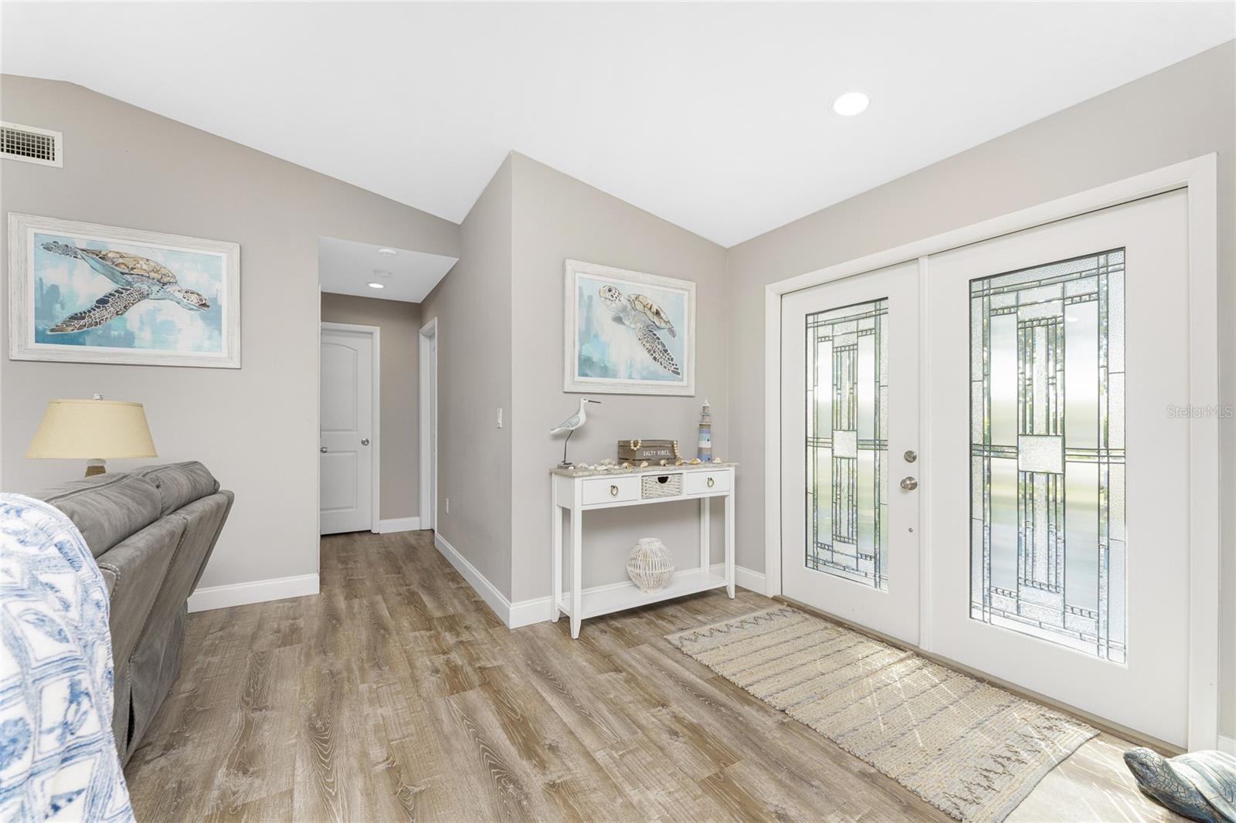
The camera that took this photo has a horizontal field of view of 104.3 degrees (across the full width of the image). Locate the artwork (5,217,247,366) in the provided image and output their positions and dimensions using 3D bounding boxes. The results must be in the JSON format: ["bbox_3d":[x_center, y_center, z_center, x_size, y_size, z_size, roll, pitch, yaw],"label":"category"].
[{"bbox_3d":[-2.868,-0.677,2.852,1.000,0.800,0.040,0,0,-30],"label":"artwork"}]

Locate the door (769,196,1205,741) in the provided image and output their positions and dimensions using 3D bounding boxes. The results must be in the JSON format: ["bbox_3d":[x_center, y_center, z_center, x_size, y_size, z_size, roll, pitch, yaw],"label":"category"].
[{"bbox_3d":[1.597,0.212,2.496,0.060,2.040,1.800,0,0,-32],"label":"door"}]

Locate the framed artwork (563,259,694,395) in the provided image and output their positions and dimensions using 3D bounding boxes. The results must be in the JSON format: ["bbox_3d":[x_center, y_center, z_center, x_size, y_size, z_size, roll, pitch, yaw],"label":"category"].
[{"bbox_3d":[0.120,-0.522,3.188,1.010,0.810,0.040,0,0,-30],"label":"framed artwork"}]

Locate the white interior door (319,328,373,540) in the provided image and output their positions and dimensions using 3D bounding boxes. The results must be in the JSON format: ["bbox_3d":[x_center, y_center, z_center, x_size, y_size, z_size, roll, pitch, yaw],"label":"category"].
[{"bbox_3d":[-2.855,0.218,4.754,0.790,2.040,0.050,0,0,-30],"label":"white interior door"}]

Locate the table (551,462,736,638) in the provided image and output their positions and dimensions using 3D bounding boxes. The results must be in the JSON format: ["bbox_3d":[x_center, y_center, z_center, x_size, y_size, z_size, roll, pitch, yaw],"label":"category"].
[{"bbox_3d":[0.197,0.800,3.045,1.200,0.907,0.333,0,0,-30],"label":"table"}]

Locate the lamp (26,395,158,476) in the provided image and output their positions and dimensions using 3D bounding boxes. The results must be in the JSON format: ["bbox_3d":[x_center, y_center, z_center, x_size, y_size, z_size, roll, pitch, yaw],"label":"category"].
[{"bbox_3d":[-2.695,0.255,2.484,0.457,0.690,0.457,0,0,-30],"label":"lamp"}]

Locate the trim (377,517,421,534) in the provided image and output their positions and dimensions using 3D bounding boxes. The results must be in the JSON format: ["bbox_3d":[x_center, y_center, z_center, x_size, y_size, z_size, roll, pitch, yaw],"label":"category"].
[{"bbox_3d":[-2.290,1.196,5.055,0.390,0.133,0.018,0,0,-30],"label":"trim"}]

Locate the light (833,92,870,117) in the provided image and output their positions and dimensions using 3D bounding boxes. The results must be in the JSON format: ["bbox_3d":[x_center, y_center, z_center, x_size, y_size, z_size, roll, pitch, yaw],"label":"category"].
[{"bbox_3d":[1.024,-1.353,2.110,0.160,0.025,0.160,11,-7,-32],"label":"light"}]

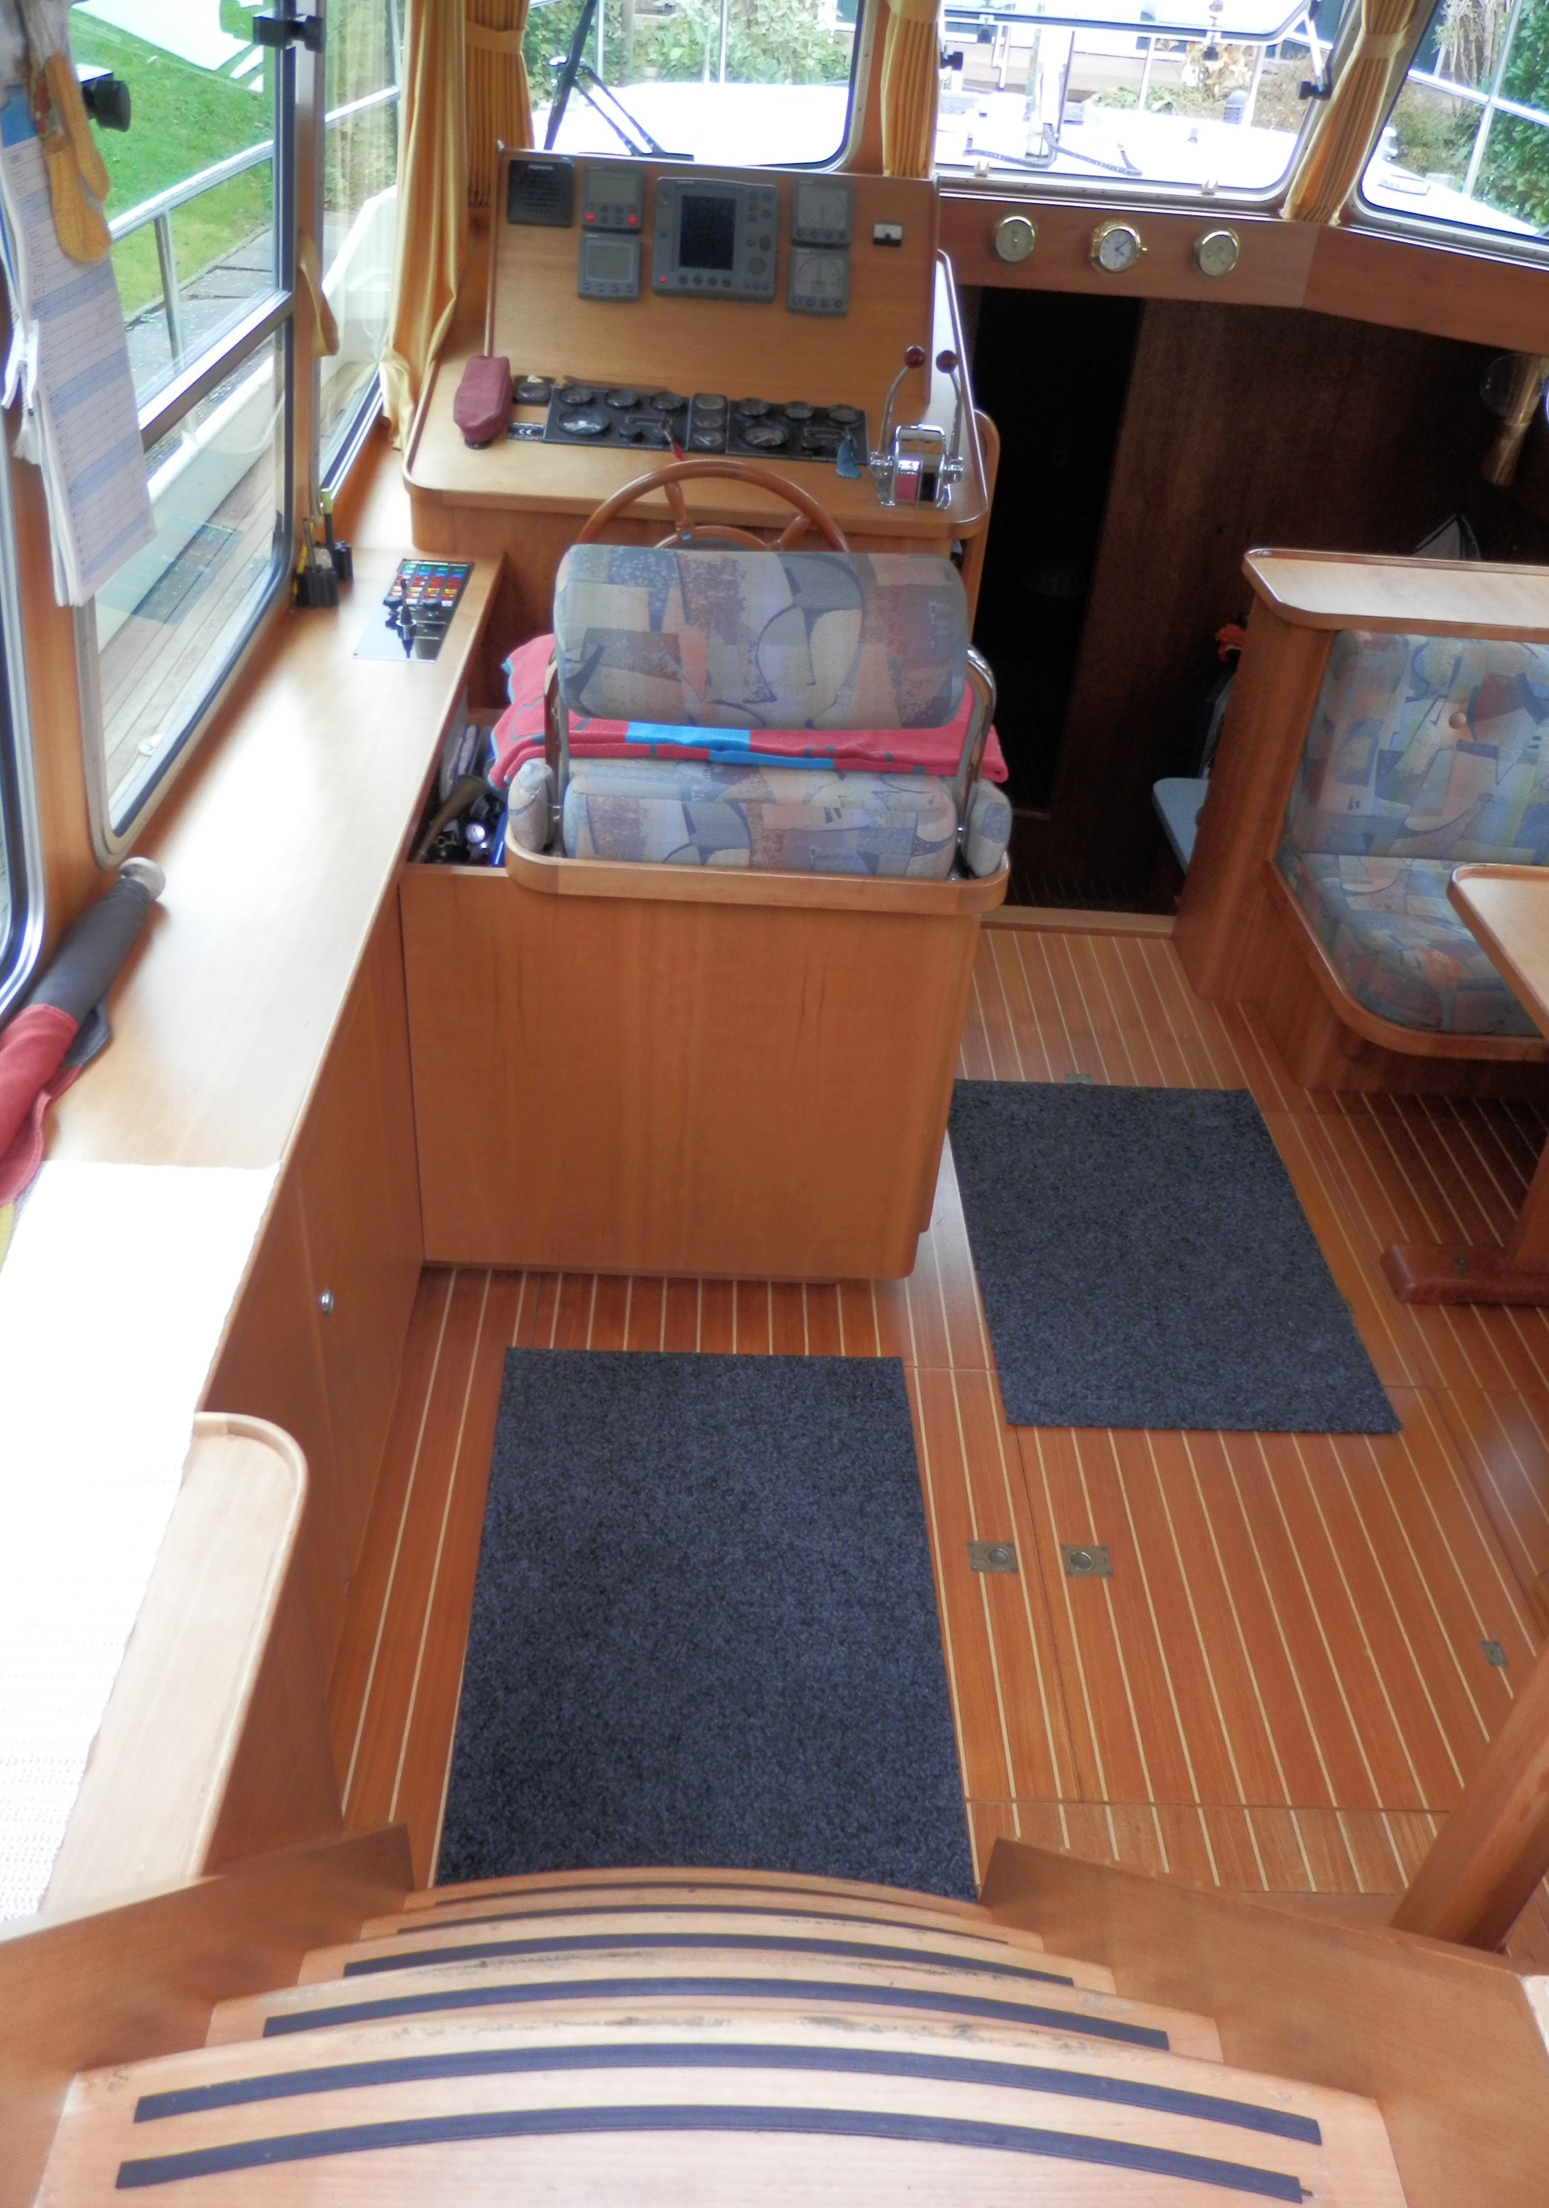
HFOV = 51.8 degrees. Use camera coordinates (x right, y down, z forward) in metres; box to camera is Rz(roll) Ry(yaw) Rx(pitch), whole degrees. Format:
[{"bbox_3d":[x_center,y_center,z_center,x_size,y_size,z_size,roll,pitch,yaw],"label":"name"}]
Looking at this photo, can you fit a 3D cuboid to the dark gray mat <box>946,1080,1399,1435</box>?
[{"bbox_3d":[0.607,0.213,2.609,0.578,0.010,0.829,2,37,-3],"label":"dark gray mat"}]

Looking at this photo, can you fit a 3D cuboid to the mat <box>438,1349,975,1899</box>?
[{"bbox_3d":[-0.083,0.612,2.011,0.581,0.010,0.824,2,37,-3],"label":"mat"}]

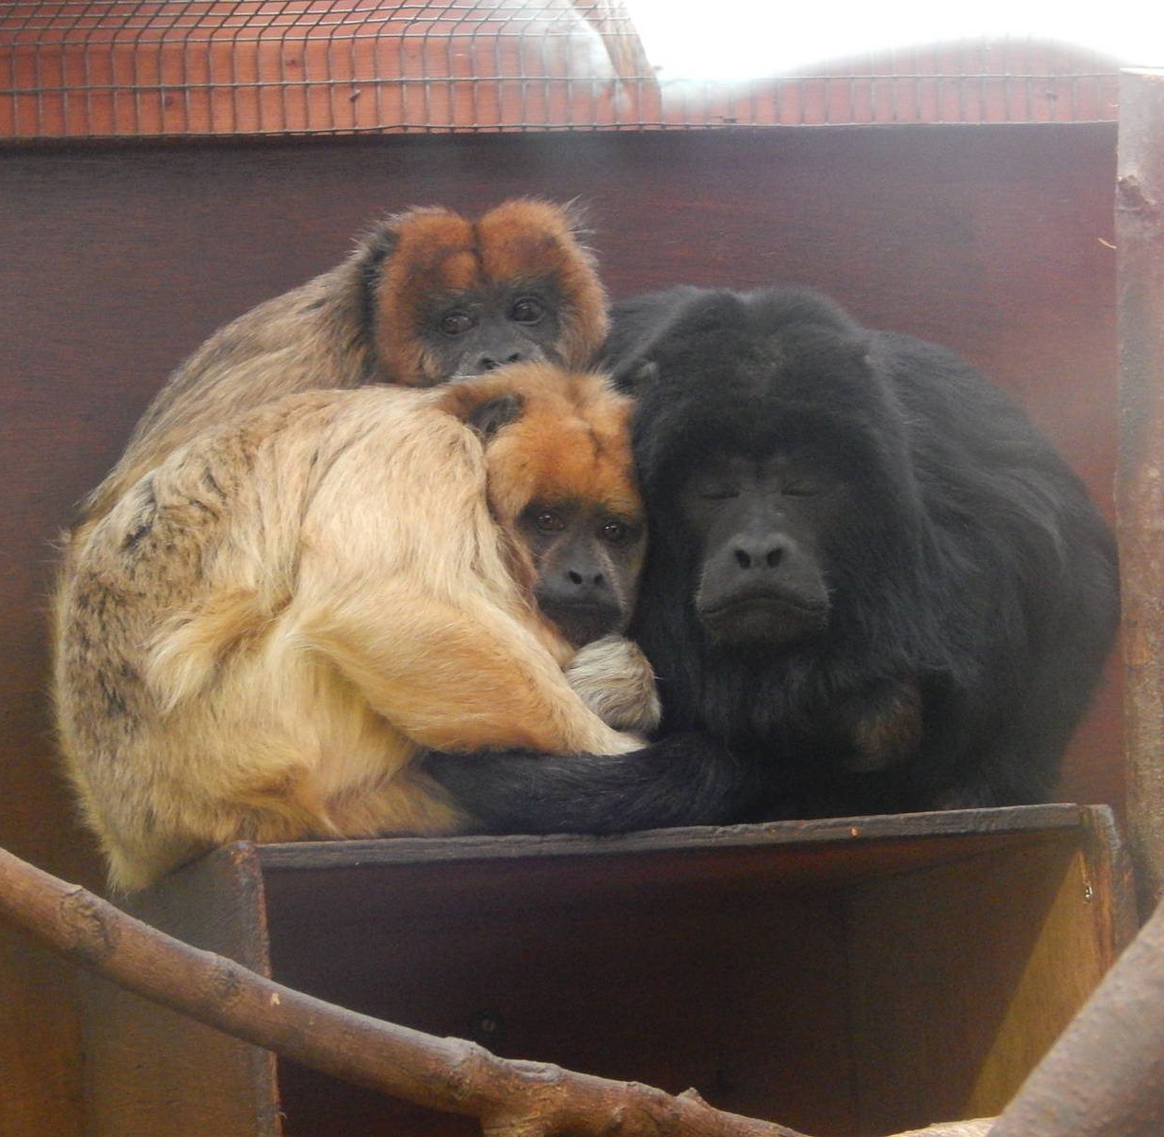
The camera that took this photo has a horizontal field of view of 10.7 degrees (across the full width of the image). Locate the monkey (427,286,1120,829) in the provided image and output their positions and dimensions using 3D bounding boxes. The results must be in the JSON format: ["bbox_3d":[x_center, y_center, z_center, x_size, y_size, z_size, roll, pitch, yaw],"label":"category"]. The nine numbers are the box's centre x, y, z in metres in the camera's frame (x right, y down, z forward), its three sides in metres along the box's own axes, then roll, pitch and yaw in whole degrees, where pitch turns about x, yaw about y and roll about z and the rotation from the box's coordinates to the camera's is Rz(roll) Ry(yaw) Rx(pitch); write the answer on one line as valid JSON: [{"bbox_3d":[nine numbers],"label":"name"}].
[{"bbox_3d":[0.096,0.000,3.030,0.320,0.270,0.260,-5,-8,11],"label":"monkey"}]

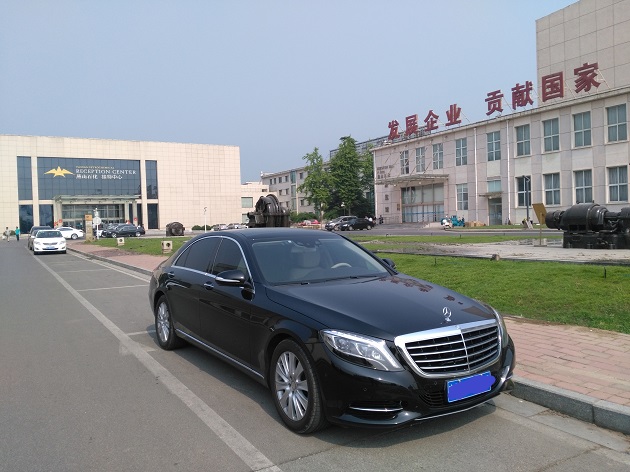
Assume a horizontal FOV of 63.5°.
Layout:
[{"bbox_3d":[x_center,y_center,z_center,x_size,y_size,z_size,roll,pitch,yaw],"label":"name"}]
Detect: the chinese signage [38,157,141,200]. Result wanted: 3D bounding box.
[{"bbox_3d":[-39.491,-10.113,90.207,16.610,7.180,0.300,-3,2,-30],"label":"chinese signage"}]

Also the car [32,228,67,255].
[{"bbox_3d":[-17.173,0.393,32.729,1.770,1.480,4.540,-3,2,-30],"label":"car"}]

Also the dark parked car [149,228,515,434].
[{"bbox_3d":[-0.372,0.658,5.690,1.950,1.490,5.250,-3,2,-33],"label":"dark parked car"}]

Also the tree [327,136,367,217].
[{"bbox_3d":[5.053,-8.269,78.000,5.800,14.000,5.800,-2,2,0],"label":"tree"}]

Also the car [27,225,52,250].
[{"bbox_3d":[-20.676,0.231,38.726,1.820,1.680,4.600,-3,2,-30],"label":"car"}]

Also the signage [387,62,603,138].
[{"bbox_3d":[17.111,-13.843,55.970,0.350,2.360,29.280,-3,2,-29],"label":"signage"}]

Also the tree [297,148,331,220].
[{"bbox_3d":[0.261,-7.161,76.000,5.000,11.940,5.000,-2,2,0],"label":"tree"}]

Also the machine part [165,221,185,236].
[{"bbox_3d":[-16.126,-0.739,58.800,1.620,1.500,2.100,-3,2,-31],"label":"machine part"}]

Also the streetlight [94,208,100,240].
[{"bbox_3d":[-24.315,-1.354,57.000,0.650,3.600,0.500,-3,2,-31],"label":"streetlight"}]

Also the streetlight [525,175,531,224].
[{"bbox_3d":[17.103,-2.898,41.000,0.550,3.860,0.250,-3,2,-30],"label":"streetlight"}]

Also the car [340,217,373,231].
[{"bbox_3d":[5.490,-1.492,65.500,4.600,1.470,1.780,-3,2,-31],"label":"car"}]

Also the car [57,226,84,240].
[{"bbox_3d":[-31.686,-0.289,64.000,4.750,1.460,1.820,-2,2,-28],"label":"car"}]

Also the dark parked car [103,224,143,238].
[{"bbox_3d":[-22.939,-0.592,61.500,4.850,1.480,1.840,-3,2,-32],"label":"dark parked car"}]

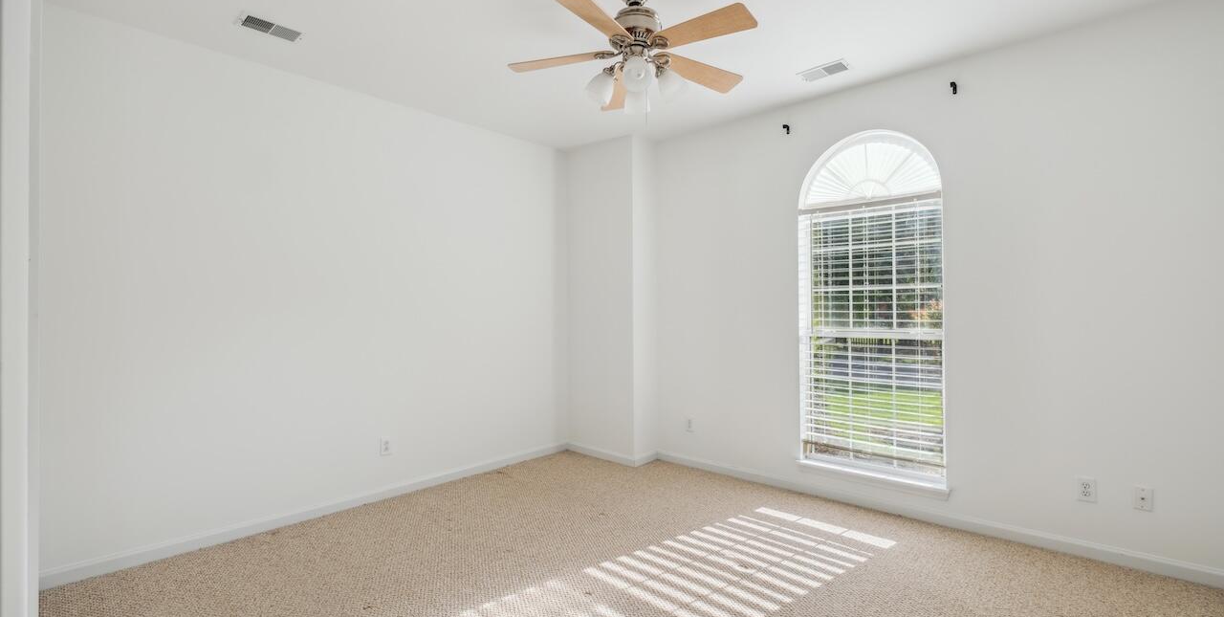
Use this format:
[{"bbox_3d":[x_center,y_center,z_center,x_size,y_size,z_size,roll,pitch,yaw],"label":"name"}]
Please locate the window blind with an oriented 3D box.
[{"bbox_3d":[1.684,0.144,3.361,0.860,1.620,0.060,-1,-1,42],"label":"window blind"}]

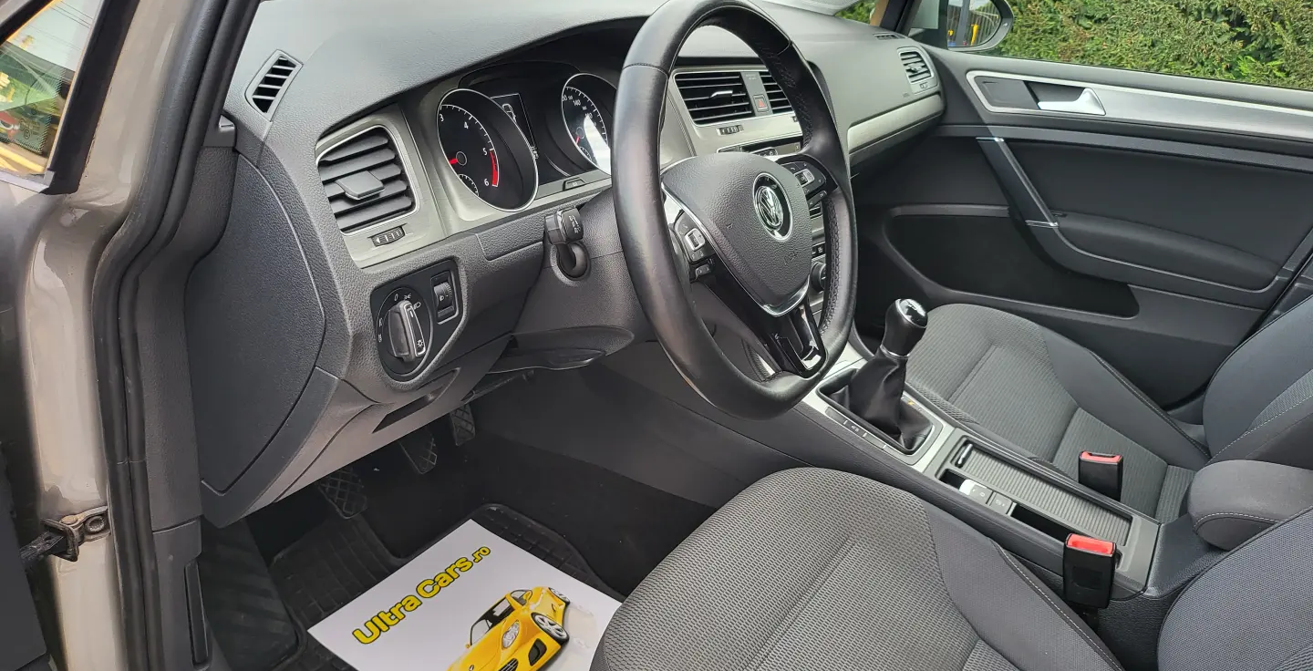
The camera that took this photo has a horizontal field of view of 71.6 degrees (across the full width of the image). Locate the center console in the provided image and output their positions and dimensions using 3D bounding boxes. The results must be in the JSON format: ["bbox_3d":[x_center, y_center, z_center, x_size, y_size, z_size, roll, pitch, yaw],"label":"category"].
[{"bbox_3d":[0.380,0.161,1.140,0.500,0.230,0.200,17,25,26],"label":"center console"}]

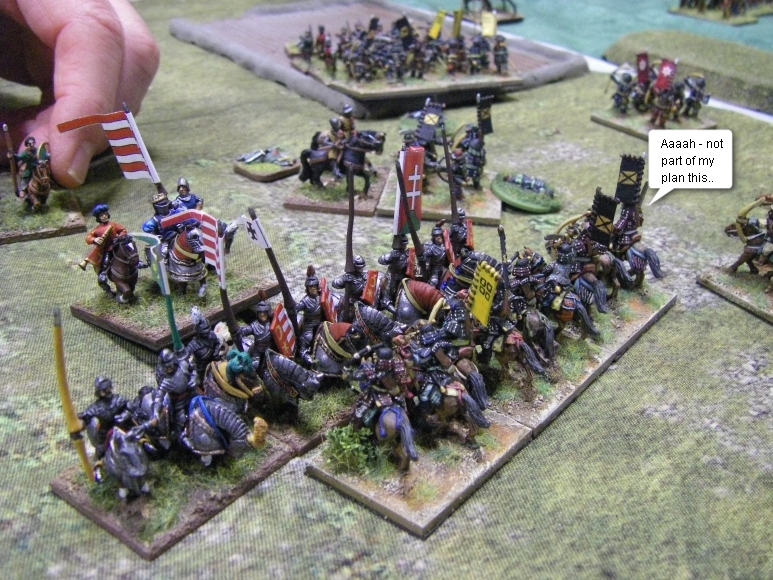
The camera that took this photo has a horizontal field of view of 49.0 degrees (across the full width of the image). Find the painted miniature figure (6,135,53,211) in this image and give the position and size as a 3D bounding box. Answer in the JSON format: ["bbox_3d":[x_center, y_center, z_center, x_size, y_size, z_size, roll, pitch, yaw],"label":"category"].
[{"bbox_3d":[-0.134,-0.046,0.318,0.015,0.026,0.021,-16,31,-26],"label":"painted miniature figure"}]

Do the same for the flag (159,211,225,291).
[{"bbox_3d":[-0.043,-0.010,0.189,0.018,0.018,0.004,20,35,35],"label":"flag"}]

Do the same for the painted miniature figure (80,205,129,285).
[{"bbox_3d":[-0.083,-0.013,0.248,0.013,0.021,0.011,-19,32,-30],"label":"painted miniature figure"}]

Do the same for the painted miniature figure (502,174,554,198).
[{"bbox_3d":[0.053,-0.039,0.318,0.019,0.006,0.009,22,35,27],"label":"painted miniature figure"}]

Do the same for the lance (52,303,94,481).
[{"bbox_3d":[-0.062,0.022,0.168,0.004,0.041,0.003,0,27,0],"label":"lance"}]

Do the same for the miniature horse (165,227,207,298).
[{"bbox_3d":[-0.063,-0.010,0.254,0.010,0.020,0.022,-22,34,-34],"label":"miniature horse"}]

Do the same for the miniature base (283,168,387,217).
[{"bbox_3d":[-0.018,-0.039,0.329,0.032,0.003,0.042,3,28,9],"label":"miniature base"}]

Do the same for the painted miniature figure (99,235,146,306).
[{"bbox_3d":[-0.082,-0.008,0.251,0.009,0.019,0.021,-20,33,-32],"label":"painted miniature figure"}]

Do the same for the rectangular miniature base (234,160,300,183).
[{"bbox_3d":[-0.050,-0.051,0.355,0.023,0.003,0.021,23,37,39],"label":"rectangular miniature base"}]

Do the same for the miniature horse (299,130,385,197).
[{"bbox_3d":[-0.017,-0.048,0.321,0.029,0.021,0.009,10,30,20],"label":"miniature horse"}]

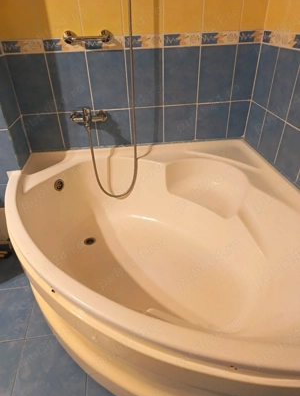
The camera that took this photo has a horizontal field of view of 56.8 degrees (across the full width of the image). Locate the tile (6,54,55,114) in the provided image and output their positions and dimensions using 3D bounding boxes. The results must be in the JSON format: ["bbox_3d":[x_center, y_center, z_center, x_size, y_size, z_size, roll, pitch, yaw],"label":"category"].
[{"bbox_3d":[-0.620,-0.595,1.468,0.199,0.299,0.010,-5,34,-5],"label":"tile"}]

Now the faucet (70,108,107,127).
[{"bbox_3d":[-0.342,-0.446,1.536,0.203,0.095,0.106,-5,34,-5],"label":"faucet"}]

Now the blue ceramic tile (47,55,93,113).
[{"bbox_3d":[-0.421,-0.613,1.484,0.199,0.299,0.010,-5,34,-5],"label":"blue ceramic tile"}]

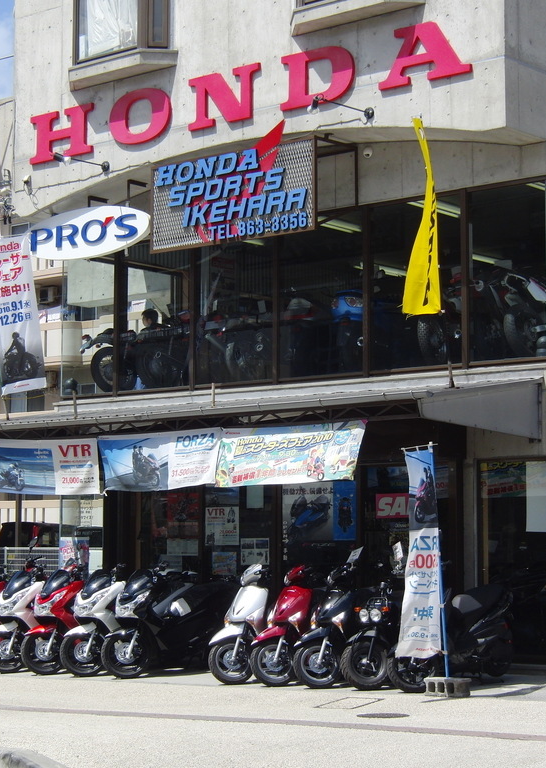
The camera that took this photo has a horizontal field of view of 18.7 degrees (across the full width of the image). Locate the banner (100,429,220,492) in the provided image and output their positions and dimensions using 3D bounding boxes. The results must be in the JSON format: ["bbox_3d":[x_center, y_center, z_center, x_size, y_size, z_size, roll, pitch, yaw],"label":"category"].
[{"bbox_3d":[-1.191,0.801,17.172,1.750,0.620,0.080,-5,-7,40],"label":"banner"}]

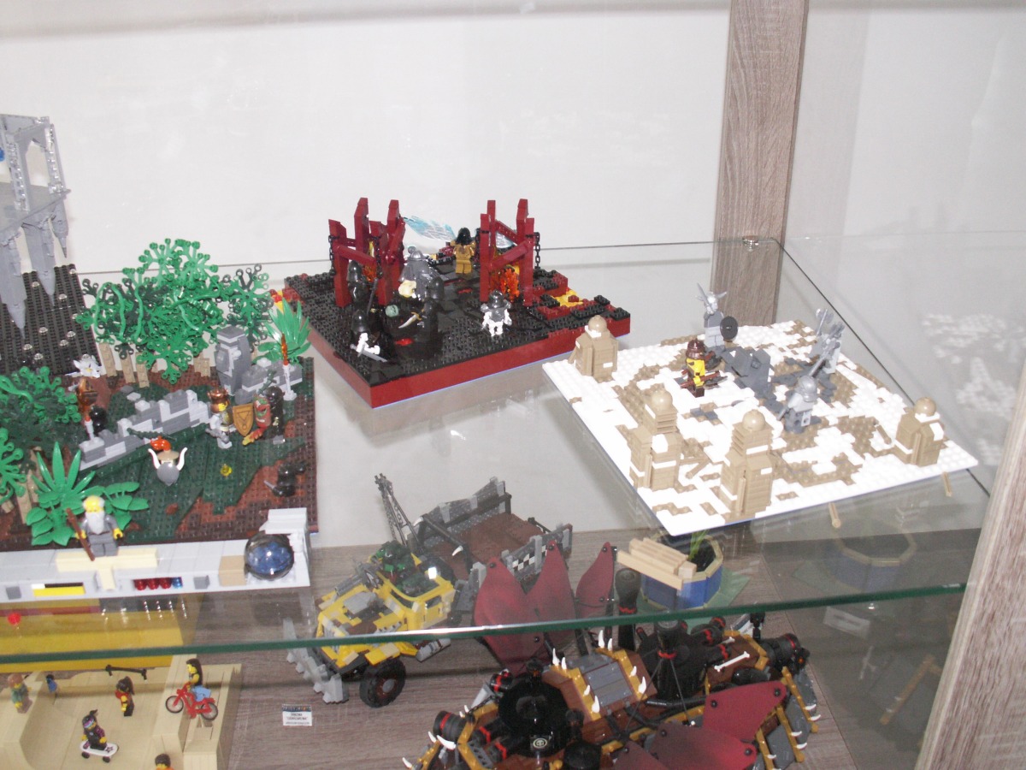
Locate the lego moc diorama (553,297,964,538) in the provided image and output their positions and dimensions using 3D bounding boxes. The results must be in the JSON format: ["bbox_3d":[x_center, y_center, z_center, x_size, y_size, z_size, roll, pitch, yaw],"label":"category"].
[{"bbox_3d":[0.189,-0.013,0.818,0.256,0.087,0.256,-10,31,-15],"label":"lego moc diorama"}]

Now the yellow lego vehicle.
[{"bbox_3d":[-0.094,0.195,1.144,0.310,0.195,0.132,-23,36,-33],"label":"yellow lego vehicle"}]

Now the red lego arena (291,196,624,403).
[{"bbox_3d":[-0.071,-0.115,0.987,0.256,0.108,0.256,-17,33,-26],"label":"red lego arena"}]

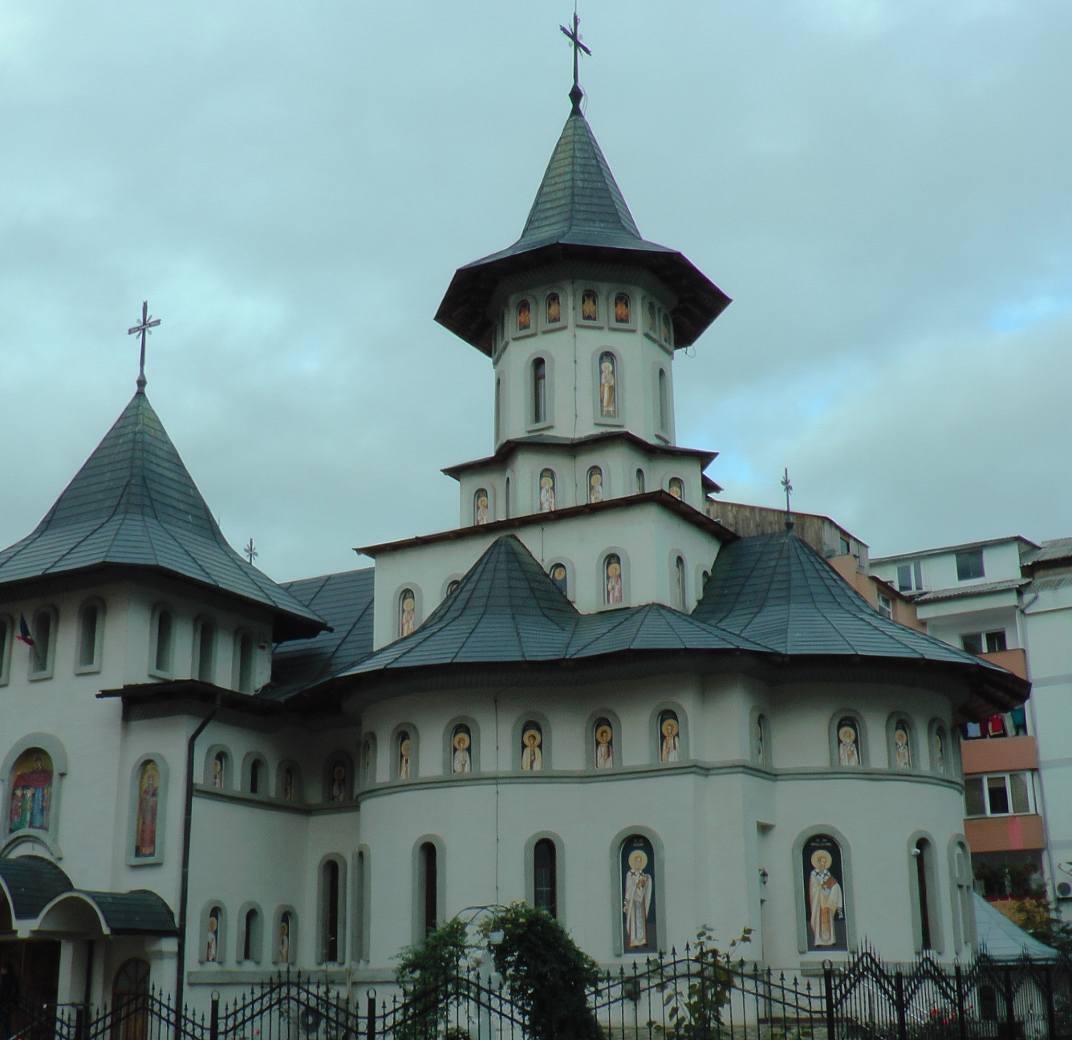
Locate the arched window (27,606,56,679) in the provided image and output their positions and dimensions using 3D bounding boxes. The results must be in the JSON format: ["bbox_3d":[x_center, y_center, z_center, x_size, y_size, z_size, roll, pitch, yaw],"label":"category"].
[{"bbox_3d":[-10.981,2.736,32.992,0.690,1.576,0.197,-11,-20,28],"label":"arched window"}]

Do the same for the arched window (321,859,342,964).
[{"bbox_3d":[-4.442,8.587,32.591,0.473,2.147,0.217,-11,-20,28],"label":"arched window"}]

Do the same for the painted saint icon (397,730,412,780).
[{"bbox_3d":[-2.560,4.618,29.064,0.417,0.956,0.100,-16,-23,39],"label":"painted saint icon"}]

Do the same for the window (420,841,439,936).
[{"bbox_3d":[-1.831,6.666,26.049,0.363,1.990,0.200,-12,-21,30],"label":"window"}]

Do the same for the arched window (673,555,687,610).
[{"bbox_3d":[3.110,1.400,32.525,0.197,1.241,0.492,-11,-20,28],"label":"arched window"}]

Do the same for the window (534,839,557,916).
[{"bbox_3d":[0.168,7.177,28.329,0.463,2.118,0.217,2,-18,-8],"label":"window"}]

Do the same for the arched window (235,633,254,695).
[{"bbox_3d":[-6.221,3.021,31.399,0.200,1.349,0.500,-11,-20,28],"label":"arched window"}]

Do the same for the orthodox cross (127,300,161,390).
[{"bbox_3d":[-8.933,-3.982,33.692,1.010,2.239,0.200,-11,-20,28],"label":"orthodox cross"}]

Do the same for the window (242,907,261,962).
[{"bbox_3d":[-6.055,8.716,31.142,0.217,1.084,0.473,-11,-20,28],"label":"window"}]

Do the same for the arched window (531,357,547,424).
[{"bbox_3d":[0.127,-3.171,36.671,0.463,1.773,0.217,-11,-20,28],"label":"arched window"}]

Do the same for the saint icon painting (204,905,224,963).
[{"bbox_3d":[-6.399,8.230,29.469,0.100,1.069,0.400,-11,-20,29],"label":"saint icon painting"}]

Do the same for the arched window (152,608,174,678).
[{"bbox_3d":[-8.217,2.676,32.622,0.197,1.537,0.650,-11,-20,28],"label":"arched window"}]

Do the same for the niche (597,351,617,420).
[{"bbox_3d":[1.555,-2.961,32.622,0.439,1.603,0.130,4,-19,-15],"label":"niche"}]

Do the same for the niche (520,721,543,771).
[{"bbox_3d":[-0.069,4.015,26.324,0.388,0.894,0.130,-1,-18,0],"label":"niche"}]

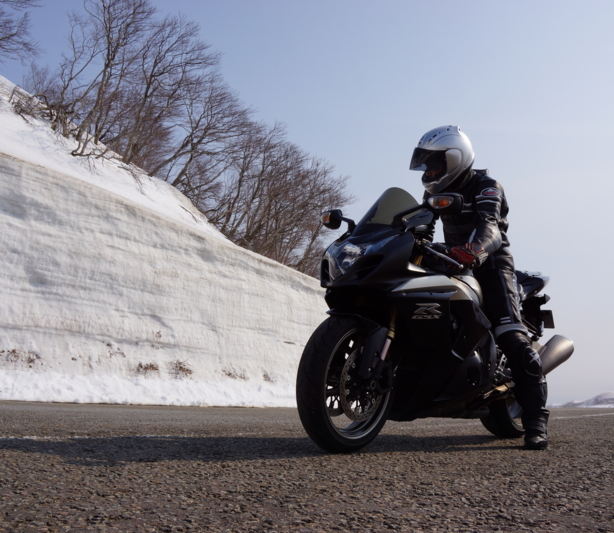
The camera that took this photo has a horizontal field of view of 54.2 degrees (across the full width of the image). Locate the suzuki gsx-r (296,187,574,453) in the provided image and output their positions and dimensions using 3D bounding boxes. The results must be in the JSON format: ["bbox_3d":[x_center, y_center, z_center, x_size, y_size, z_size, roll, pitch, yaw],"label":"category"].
[{"bbox_3d":[0.734,0.312,3.011,2.045,1.150,0.800,12,-9,-43],"label":"suzuki gsx-r"}]

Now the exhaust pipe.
[{"bbox_3d":[1.342,0.511,3.315,0.430,0.150,0.130,-20,12,-38],"label":"exhaust pipe"}]

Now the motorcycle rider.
[{"bbox_3d":[0.746,0.092,3.001,0.820,1.560,0.750,12,-18,-43],"label":"motorcycle rider"}]

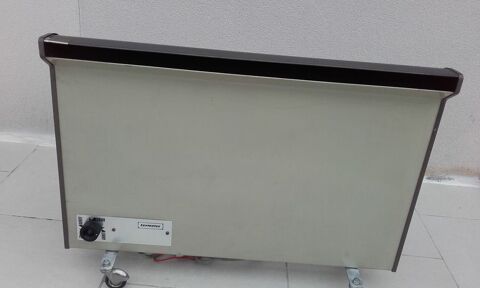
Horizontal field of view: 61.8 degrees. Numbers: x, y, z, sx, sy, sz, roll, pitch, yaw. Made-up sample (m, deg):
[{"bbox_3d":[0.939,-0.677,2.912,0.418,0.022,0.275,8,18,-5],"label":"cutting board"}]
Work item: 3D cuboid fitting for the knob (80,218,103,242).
[{"bbox_3d":[-0.322,0.188,0.871,0.036,0.036,0.035,5,22,-2],"label":"knob"}]

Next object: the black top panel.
[{"bbox_3d":[0.026,-0.152,0.760,0.765,0.032,0.078,5,22,-2],"label":"black top panel"}]

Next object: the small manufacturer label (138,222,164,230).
[{"bbox_3d":[-0.197,0.183,0.886,0.056,0.017,0.002,5,22,-2],"label":"small manufacturer label"}]

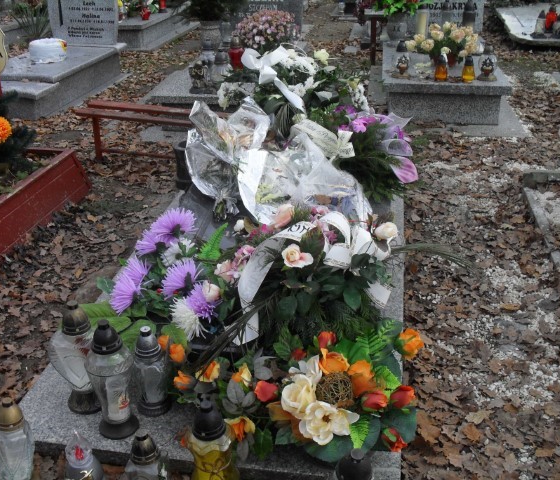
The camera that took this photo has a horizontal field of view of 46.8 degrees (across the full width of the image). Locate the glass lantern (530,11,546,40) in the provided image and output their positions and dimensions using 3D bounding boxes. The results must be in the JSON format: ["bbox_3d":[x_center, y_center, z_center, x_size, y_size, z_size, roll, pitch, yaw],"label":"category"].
[{"bbox_3d":[2.529,-2.103,6.331,0.140,0.250,0.140,0,27,0],"label":"glass lantern"}]

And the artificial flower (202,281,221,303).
[{"bbox_3d":[-0.212,0.159,2.000,0.052,0.060,0.052,0,27,0],"label":"artificial flower"}]

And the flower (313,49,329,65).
[{"bbox_3d":[0.218,-0.986,3.477,0.080,0.070,0.070,0,27,0],"label":"flower"}]

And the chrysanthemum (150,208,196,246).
[{"bbox_3d":[-0.398,-0.054,2.420,0.158,0.100,0.125,4,27,9],"label":"chrysanthemum"}]

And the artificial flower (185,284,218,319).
[{"bbox_3d":[-0.248,0.196,2.100,0.105,0.085,0.095,4,27,9],"label":"artificial flower"}]

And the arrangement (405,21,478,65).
[{"bbox_3d":[1.131,-1.362,4.532,0.460,0.270,0.340,0,27,0],"label":"arrangement"}]

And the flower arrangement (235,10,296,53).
[{"bbox_3d":[-0.121,-1.658,5.311,0.470,0.380,0.450,4,27,9],"label":"flower arrangement"}]

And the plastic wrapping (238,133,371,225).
[{"bbox_3d":[0.111,-0.278,2.920,0.540,0.260,0.470,4,27,9],"label":"plastic wrapping"}]

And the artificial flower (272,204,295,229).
[{"bbox_3d":[0.012,-0.083,2.277,0.075,0.075,0.075,0,27,0],"label":"artificial flower"}]

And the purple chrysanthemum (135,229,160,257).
[{"bbox_3d":[-0.466,0.009,2.274,0.080,0.095,0.100,-9,28,-18],"label":"purple chrysanthemum"}]

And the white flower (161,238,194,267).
[{"bbox_3d":[-0.372,0.045,2.350,0.112,0.075,0.095,4,27,9],"label":"white flower"}]

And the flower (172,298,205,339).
[{"bbox_3d":[-0.277,0.238,1.934,0.105,0.105,0.090,9,28,18],"label":"flower"}]

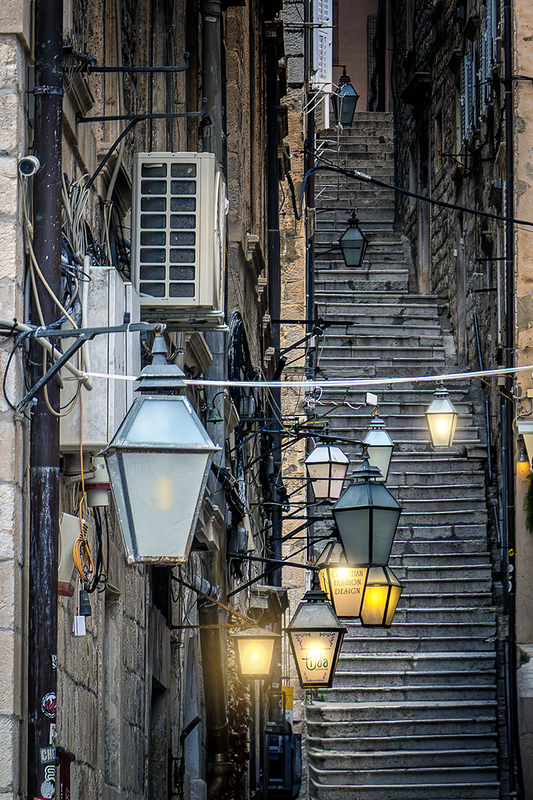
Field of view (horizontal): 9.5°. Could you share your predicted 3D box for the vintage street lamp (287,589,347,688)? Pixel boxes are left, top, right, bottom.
[{"bbox_3d":[0.416,1.951,26.800,0.450,0.910,0.450,-1,-6,7],"label":"vintage street lamp"}]

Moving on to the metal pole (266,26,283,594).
[{"bbox_3d":[0.084,-0.876,30.003,0.115,5.220,0.115,0,-6,0],"label":"metal pole"}]

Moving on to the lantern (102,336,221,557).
[{"bbox_3d":[-0.428,0.188,13.000,0.450,0.940,0.450,1,-6,-8],"label":"lantern"}]

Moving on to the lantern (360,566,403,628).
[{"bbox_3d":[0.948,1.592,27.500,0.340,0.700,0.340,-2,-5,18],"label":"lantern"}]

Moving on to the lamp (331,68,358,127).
[{"bbox_3d":[1.255,-4.852,51.500,0.410,0.960,0.410,2,-6,-17],"label":"lamp"}]

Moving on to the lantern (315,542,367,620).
[{"bbox_3d":[0.566,1.270,24.000,0.330,0.700,0.330,2,-5,-16],"label":"lantern"}]

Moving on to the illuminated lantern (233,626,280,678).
[{"bbox_3d":[-0.052,1.401,17.800,0.280,0.300,0.280,0,-5,-2],"label":"illuminated lantern"}]

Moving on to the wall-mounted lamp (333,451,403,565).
[{"bbox_3d":[0.830,0.896,26.600,0.430,0.950,0.430,-6,-8,43],"label":"wall-mounted lamp"}]

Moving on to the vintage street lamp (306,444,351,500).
[{"bbox_3d":[0.814,0.928,43.000,0.430,0.850,0.430,-5,-8,41],"label":"vintage street lamp"}]

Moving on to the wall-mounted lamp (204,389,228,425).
[{"bbox_3d":[-0.279,0.042,18.000,0.120,0.195,0.105,0,-5,2],"label":"wall-mounted lamp"}]

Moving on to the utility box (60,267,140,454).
[{"bbox_3d":[-0.597,-0.109,11.248,0.230,0.600,0.900,0,-5,2],"label":"utility box"}]

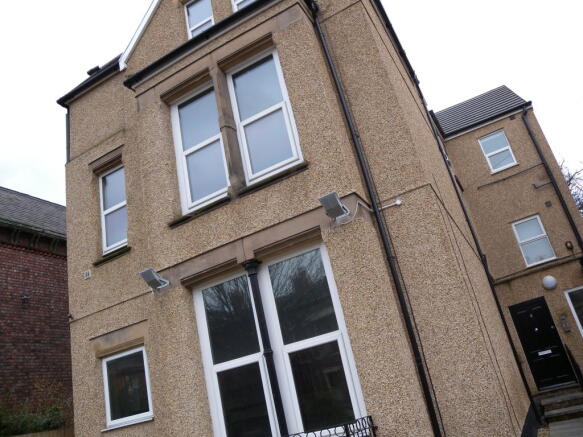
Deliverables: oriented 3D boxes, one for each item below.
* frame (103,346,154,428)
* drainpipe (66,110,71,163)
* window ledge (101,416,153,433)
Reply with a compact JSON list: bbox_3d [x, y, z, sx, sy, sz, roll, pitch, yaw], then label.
[{"bbox_3d":[-2.240,2.305,6.452,0.799,0.919,0.080,-21,-22,21],"label":"frame"},{"bbox_3d":[-3.945,-1.442,8.343,0.070,1.019,0.070,-21,-22,21],"label":"drainpipe"},{"bbox_3d":[-2.157,2.724,6.250,0.927,0.055,0.100,-21,-22,21],"label":"window ledge"}]

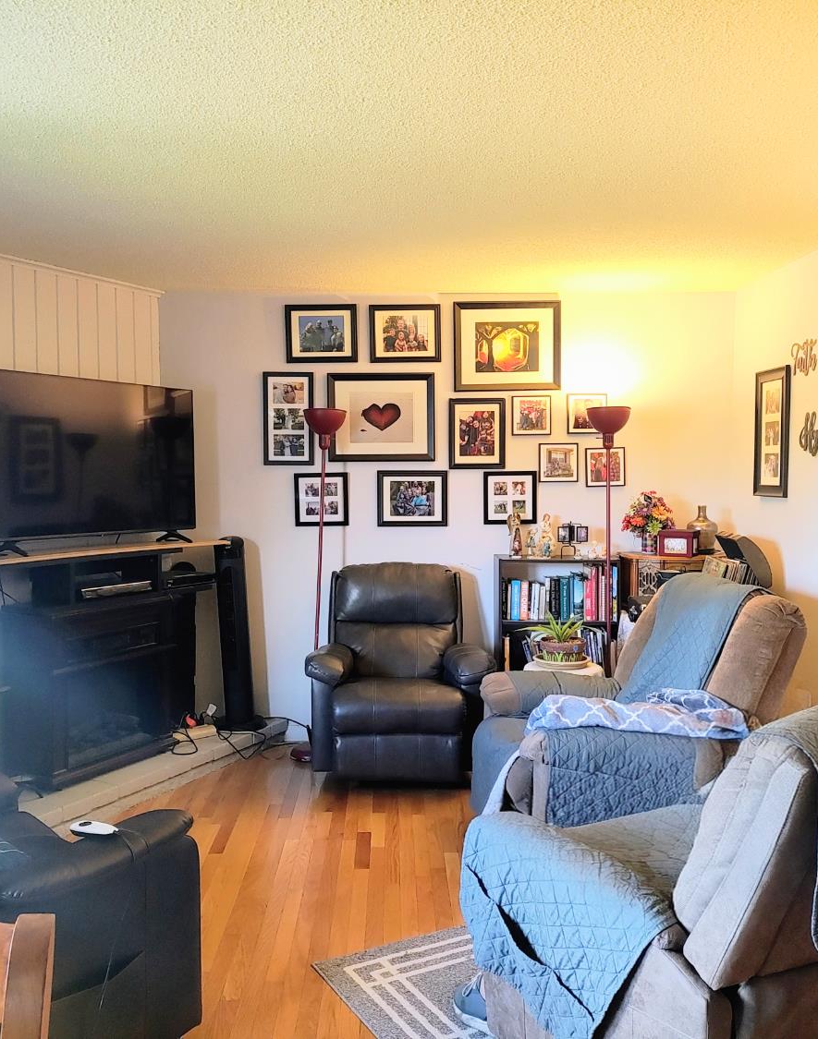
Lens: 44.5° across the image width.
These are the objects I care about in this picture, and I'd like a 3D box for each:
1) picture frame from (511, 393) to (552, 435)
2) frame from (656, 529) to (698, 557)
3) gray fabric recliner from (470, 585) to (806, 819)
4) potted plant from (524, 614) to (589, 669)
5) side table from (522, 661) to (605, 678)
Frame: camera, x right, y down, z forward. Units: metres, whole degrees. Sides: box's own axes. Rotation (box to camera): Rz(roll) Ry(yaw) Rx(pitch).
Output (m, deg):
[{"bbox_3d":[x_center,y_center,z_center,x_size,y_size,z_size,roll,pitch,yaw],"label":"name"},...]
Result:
[{"bbox_3d":[0.659,-0.564,5.419,0.225,0.226,0.020,0,3,-1],"label":"picture frame"},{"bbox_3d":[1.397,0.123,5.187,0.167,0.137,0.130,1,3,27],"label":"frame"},{"bbox_3d":[0.886,0.767,4.143,1.130,1.020,0.880,-1,3,-11],"label":"gray fabric recliner"},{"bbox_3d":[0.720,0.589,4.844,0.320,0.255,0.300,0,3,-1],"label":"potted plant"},{"bbox_3d":[0.721,0.982,4.697,0.380,0.558,0.380,0,3,-1],"label":"side table"}]

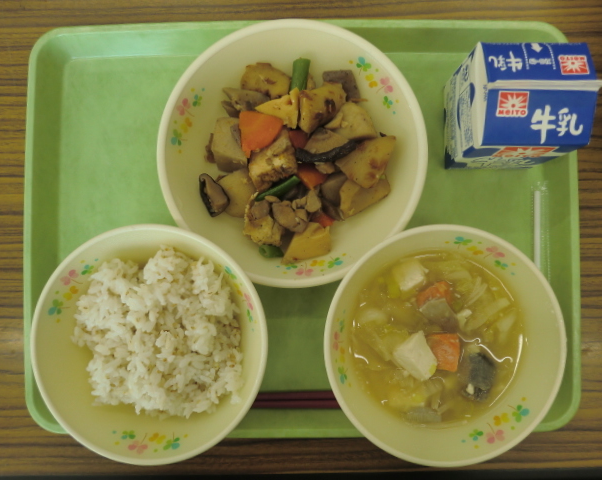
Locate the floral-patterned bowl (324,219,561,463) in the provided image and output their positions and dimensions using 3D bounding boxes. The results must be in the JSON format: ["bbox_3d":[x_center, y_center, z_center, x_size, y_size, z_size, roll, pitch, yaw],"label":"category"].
[{"bbox_3d":[0.081,0.060,0.298,0.135,0.057,0.135,0,88,1],"label":"floral-patterned bowl"}]

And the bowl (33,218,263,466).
[{"bbox_3d":[-0.086,0.060,0.301,0.136,0.057,0.136,0,88,1],"label":"bowl"}]

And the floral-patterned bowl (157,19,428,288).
[{"bbox_3d":[-0.005,-0.052,0.310,0.162,0.045,0.162,0,88,1],"label":"floral-patterned bowl"}]

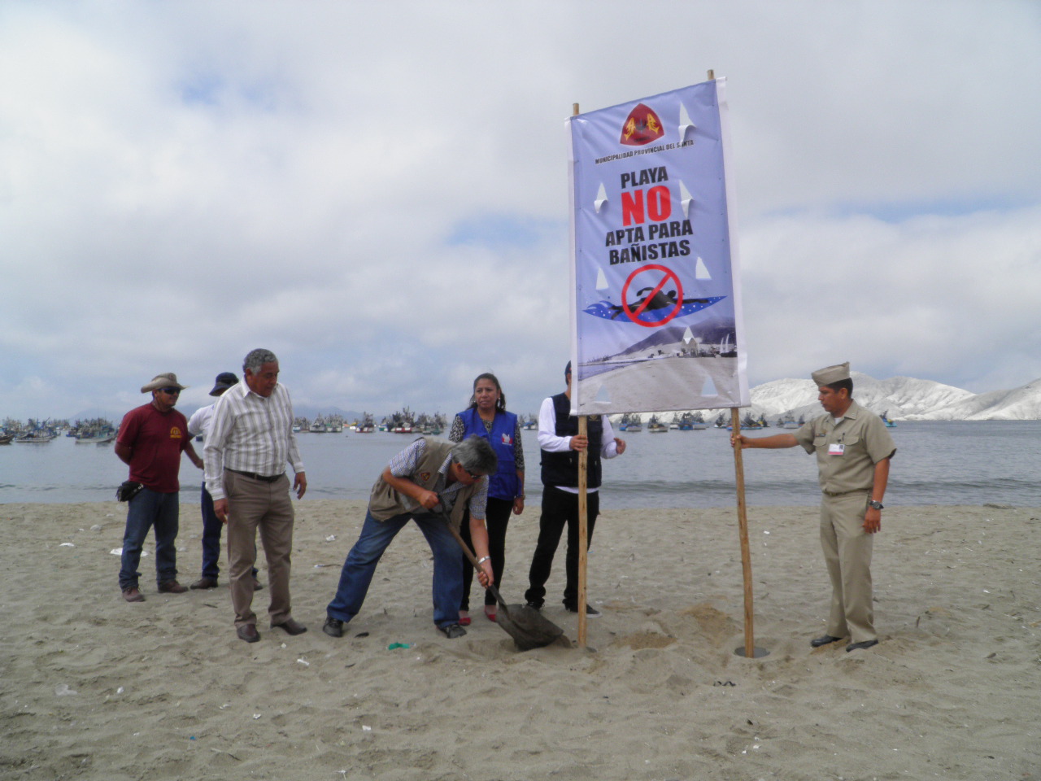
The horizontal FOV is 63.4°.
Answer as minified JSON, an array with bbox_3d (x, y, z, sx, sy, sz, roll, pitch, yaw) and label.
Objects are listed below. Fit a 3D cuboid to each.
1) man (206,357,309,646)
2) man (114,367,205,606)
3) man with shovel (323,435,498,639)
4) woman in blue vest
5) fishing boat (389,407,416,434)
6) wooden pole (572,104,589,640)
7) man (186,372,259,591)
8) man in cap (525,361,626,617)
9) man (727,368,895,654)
[{"bbox_3d":[-1.590,0.598,5.051,0.400,1.700,0.580,-2,-3,42],"label":"man"},{"bbox_3d":[-2.774,0.707,6.391,0.420,1.690,0.570,-2,-3,38],"label":"man"},{"bbox_3d":[-0.682,0.861,5.052,0.880,1.180,0.760,-2,-3,35],"label":"man with shovel"},{"bbox_3d":[-0.215,0.667,5.370,0.500,1.590,0.340,0,-2,-4],"label":"woman in blue vest"},{"bbox_3d":[-26.489,6.645,188.500,5.000,5.700,9.000,-1,-2,15],"label":"fishing boat"},{"bbox_3d":[0.347,-0.154,4.955,0.055,3.242,0.055,0,-7,0],"label":"wooden pole"},{"bbox_3d":[-2.312,0.693,6.651,0.640,1.690,0.420,1,-2,-28],"label":"man"},{"bbox_3d":[0.373,0.620,5.524,0.630,1.670,0.480,0,-2,-14],"label":"man in cap"},{"bbox_3d":[1.718,0.651,4.838,0.800,1.670,0.560,1,-3,-35],"label":"man"}]

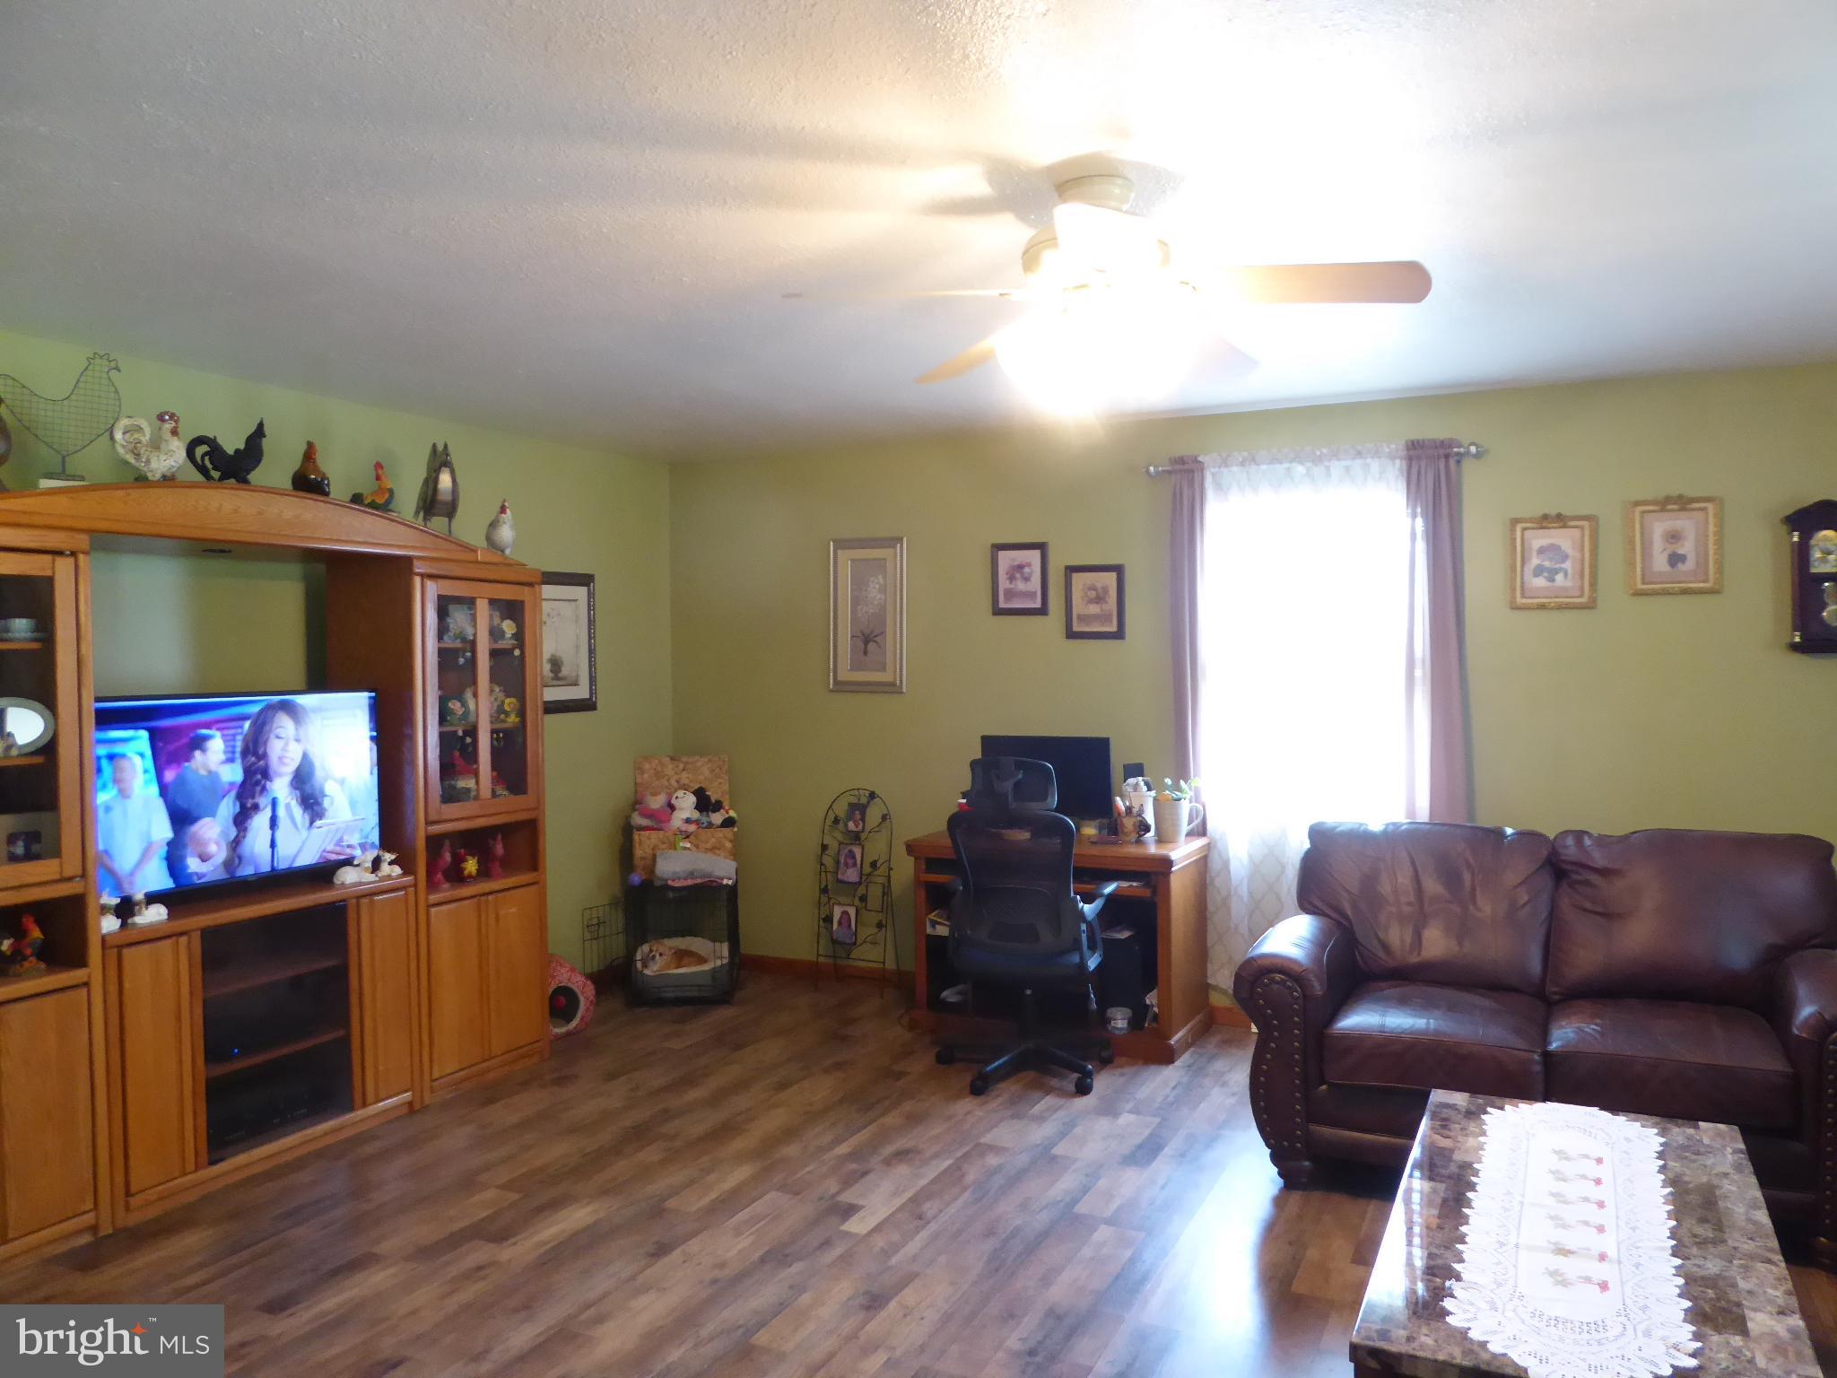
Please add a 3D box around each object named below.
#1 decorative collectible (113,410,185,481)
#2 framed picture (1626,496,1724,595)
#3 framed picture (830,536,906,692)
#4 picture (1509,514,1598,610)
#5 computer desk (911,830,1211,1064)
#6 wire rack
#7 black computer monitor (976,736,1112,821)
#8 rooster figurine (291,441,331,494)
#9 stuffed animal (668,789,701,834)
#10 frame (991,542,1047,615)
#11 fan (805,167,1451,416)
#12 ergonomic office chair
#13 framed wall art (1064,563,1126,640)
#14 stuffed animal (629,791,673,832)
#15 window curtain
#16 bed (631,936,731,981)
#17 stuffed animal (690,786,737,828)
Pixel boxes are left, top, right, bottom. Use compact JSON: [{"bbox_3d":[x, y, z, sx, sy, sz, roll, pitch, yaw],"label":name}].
[{"bbox_3d":[-2.125,-0.668,3.518,0.195,0.192,0.095,-2,2,-33],"label":"decorative collectible"},{"bbox_3d":[2.577,-0.490,4.339,0.275,0.335,0.030,0,2,27],"label":"framed picture"},{"bbox_3d":[-0.236,-0.332,5.752,0.385,0.695,0.030,0,2,27],"label":"framed picture"},{"bbox_3d":[2.222,-0.442,4.461,0.273,0.330,0.030,0,2,27],"label":"picture"},{"bbox_3d":[0.562,0.977,5.067,1.080,0.755,0.570,0,2,27],"label":"computer desk"},{"bbox_3d":[-0.277,0.893,5.692,0.360,0.903,0.200,0,2,27],"label":"wire rack"},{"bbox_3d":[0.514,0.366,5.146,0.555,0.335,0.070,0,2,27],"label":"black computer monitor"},{"bbox_3d":[-1.892,-0.682,3.972,0.125,0.170,0.108,0,2,24],"label":"rooster figurine"},{"bbox_3d":[-1.035,0.538,5.620,0.150,0.195,0.130,0,2,0],"label":"stuffed animal"},{"bbox_3d":[0.431,-0.464,5.384,0.260,0.308,0.024,0,2,27],"label":"frame"},{"bbox_3d":[0.380,-0.794,2.572,1.240,0.434,1.260,0,2,21],"label":"fan"},{"bbox_3d":[0.373,0.798,4.536,0.640,1.144,0.660,0,2,22],"label":"ergonomic office chair"},{"bbox_3d":[0.727,-0.357,5.236,0.261,0.307,0.024,0,2,27],"label":"framed wall art"},{"bbox_3d":[-1.210,0.552,5.760,0.190,0.185,0.150,-1,2,-1],"label":"stuffed animal"},{"bbox_3d":[1.477,0.130,4.791,1.083,2.050,0.120,0,2,27],"label":"window curtain"},{"bbox_3d":[-1.067,1.246,5.769,0.410,0.180,0.460,-1,2,-1],"label":"bed"},{"bbox_3d":[-0.909,0.521,5.640,0.200,0.185,0.140,0,2,0],"label":"stuffed animal"}]

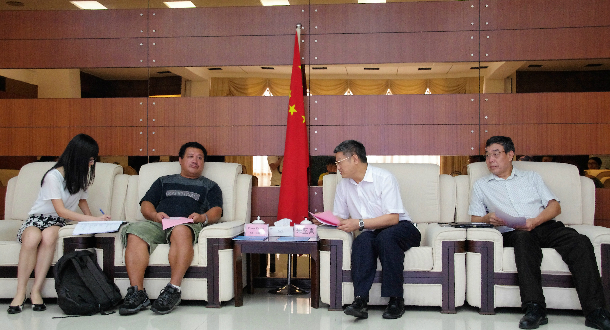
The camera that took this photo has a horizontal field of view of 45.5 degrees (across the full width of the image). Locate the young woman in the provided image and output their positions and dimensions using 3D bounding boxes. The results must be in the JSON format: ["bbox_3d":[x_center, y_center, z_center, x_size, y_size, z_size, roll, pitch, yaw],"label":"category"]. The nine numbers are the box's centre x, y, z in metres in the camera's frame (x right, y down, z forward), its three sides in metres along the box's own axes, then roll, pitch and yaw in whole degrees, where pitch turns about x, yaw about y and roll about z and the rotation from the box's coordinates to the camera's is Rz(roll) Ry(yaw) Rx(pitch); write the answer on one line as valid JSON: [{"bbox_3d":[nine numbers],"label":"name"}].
[{"bbox_3d":[-1.745,0.377,5.080,0.620,1.170,0.640,0,0,-30],"label":"young woman"}]

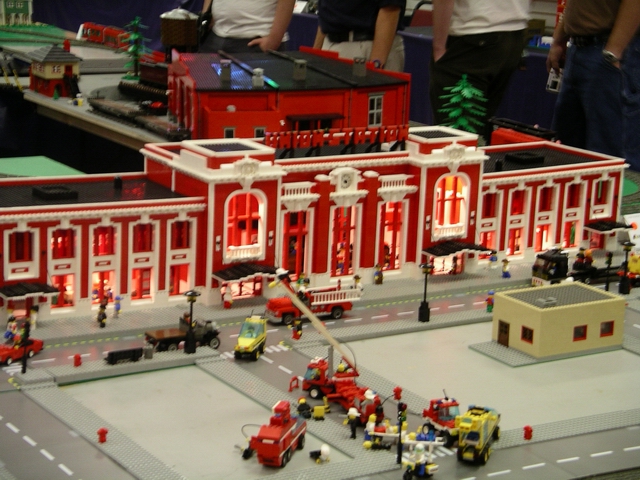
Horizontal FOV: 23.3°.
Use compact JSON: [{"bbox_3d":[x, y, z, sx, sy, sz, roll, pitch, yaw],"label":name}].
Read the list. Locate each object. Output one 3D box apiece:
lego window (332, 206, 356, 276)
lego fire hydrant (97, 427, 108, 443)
[{"bbox_3d":[0.049,0.003,3.175,0.056,0.144,0.013,-5,15,-32],"label":"lego window"},{"bbox_3d":[-0.312,0.279,2.233,0.012,0.024,0.015,-6,15,-32],"label":"lego fire hydrant"}]

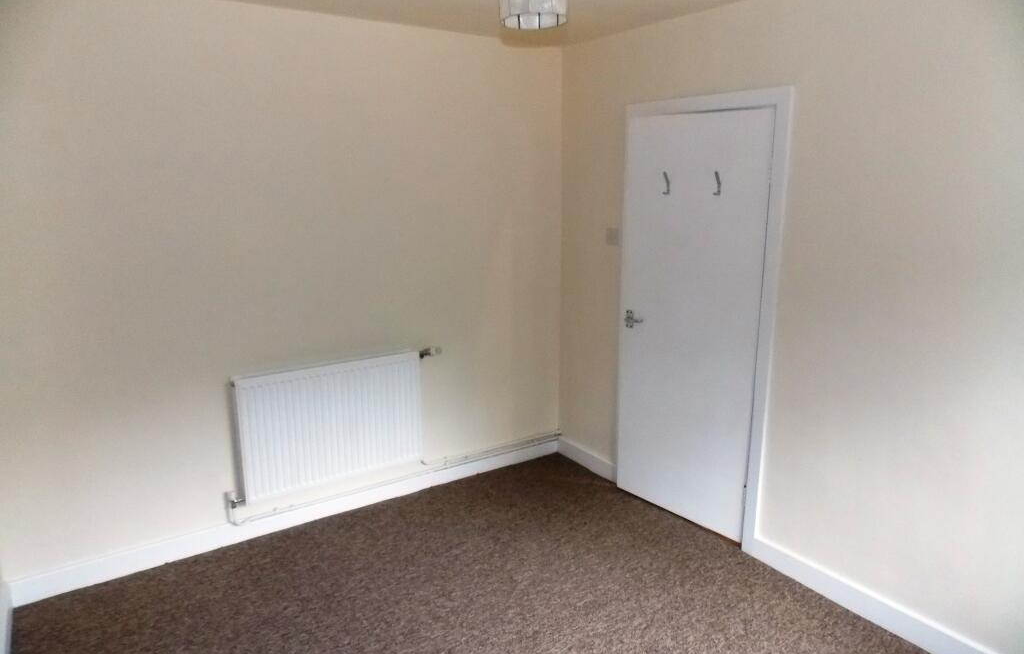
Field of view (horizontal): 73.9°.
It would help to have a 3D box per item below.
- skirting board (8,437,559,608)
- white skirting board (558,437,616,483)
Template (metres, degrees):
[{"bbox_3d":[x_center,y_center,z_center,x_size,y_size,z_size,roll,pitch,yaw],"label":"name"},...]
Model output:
[{"bbox_3d":[-0.892,0.931,3.607,2.860,0.100,0.025,-8,15,-33],"label":"skirting board"},{"bbox_3d":[0.453,0.806,4.173,0.025,0.102,0.540,-8,15,-33],"label":"white skirting board"}]

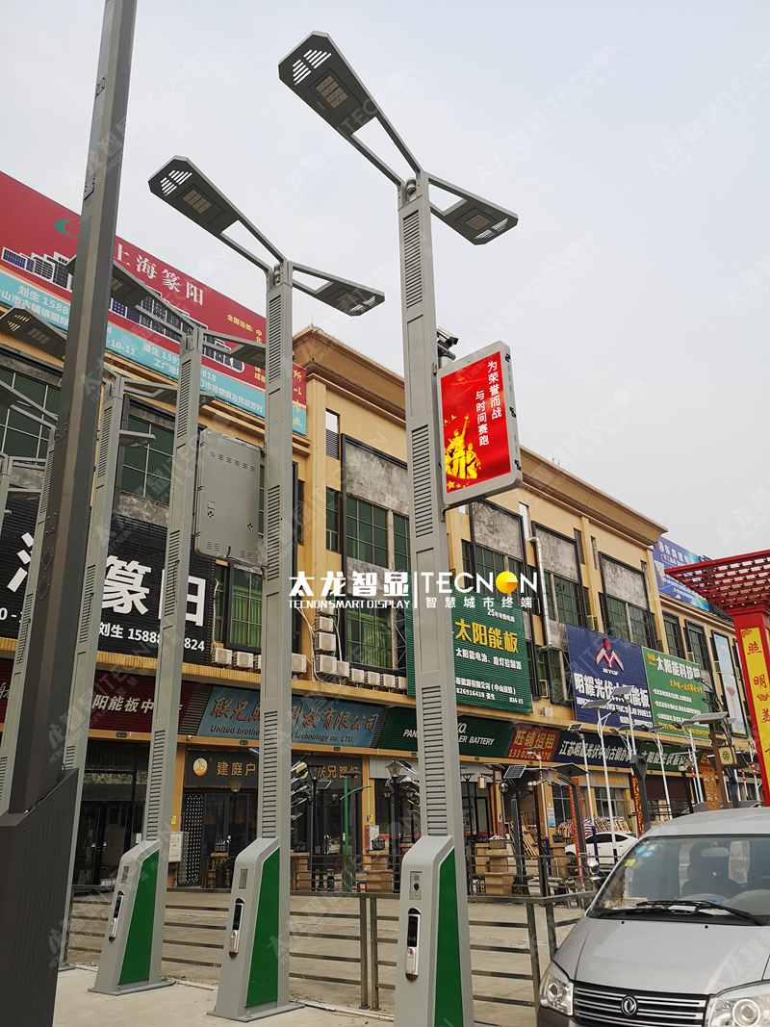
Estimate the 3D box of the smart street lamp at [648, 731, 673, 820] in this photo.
[{"bbox_3d":[11.940,11.948,33.934,0.900,5.456,0.700,-20,-28,38],"label":"smart street lamp"}]

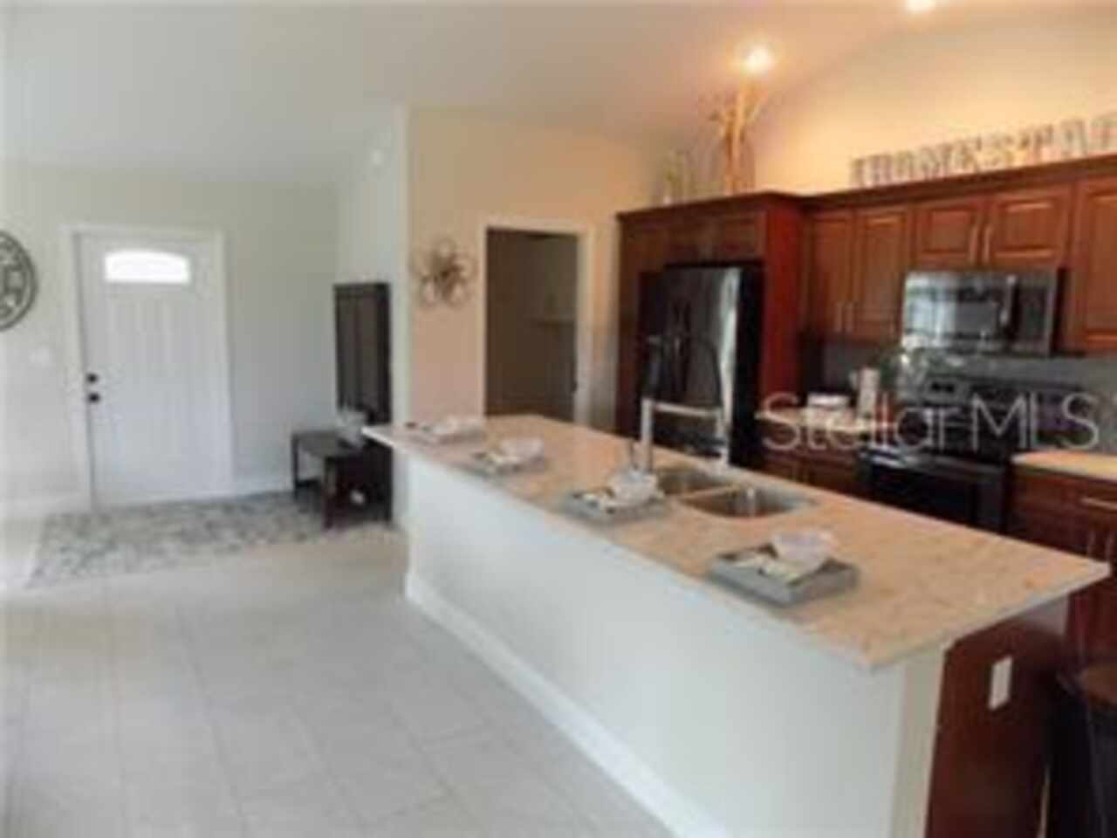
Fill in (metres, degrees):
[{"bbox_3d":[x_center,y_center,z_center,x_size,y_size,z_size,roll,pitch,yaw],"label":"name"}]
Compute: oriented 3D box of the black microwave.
[{"bbox_3d":[2.260,-0.554,3.873,0.405,0.410,0.757,-5,10,-32],"label":"black microwave"}]

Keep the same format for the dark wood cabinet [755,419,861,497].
[{"bbox_3d":[1.737,0.481,4.612,0.660,0.885,0.710,-4,10,-33],"label":"dark wood cabinet"}]

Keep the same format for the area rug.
[{"bbox_3d":[-2.452,0.739,5.266,2.010,0.012,1.570,-5,10,-32],"label":"area rug"}]

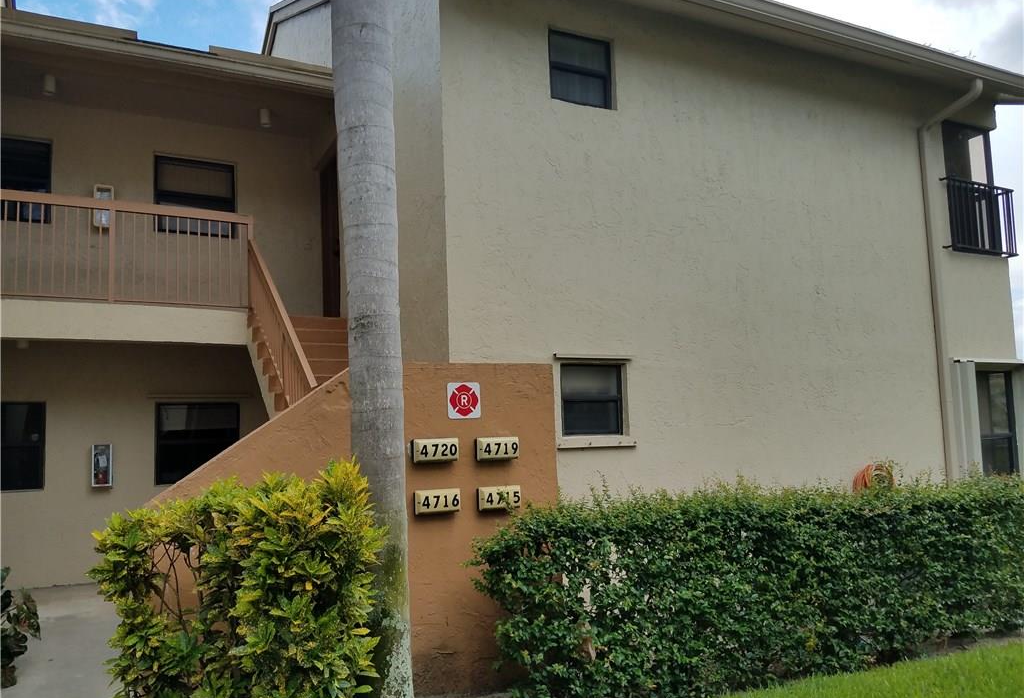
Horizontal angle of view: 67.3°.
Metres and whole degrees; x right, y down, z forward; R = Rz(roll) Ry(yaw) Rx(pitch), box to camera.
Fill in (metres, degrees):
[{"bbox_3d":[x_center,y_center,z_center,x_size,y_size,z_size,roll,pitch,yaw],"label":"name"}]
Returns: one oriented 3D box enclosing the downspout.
[{"bbox_3d":[5.088,-0.399,8.598,0.085,5.150,0.710,1,-6,-27],"label":"downspout"}]

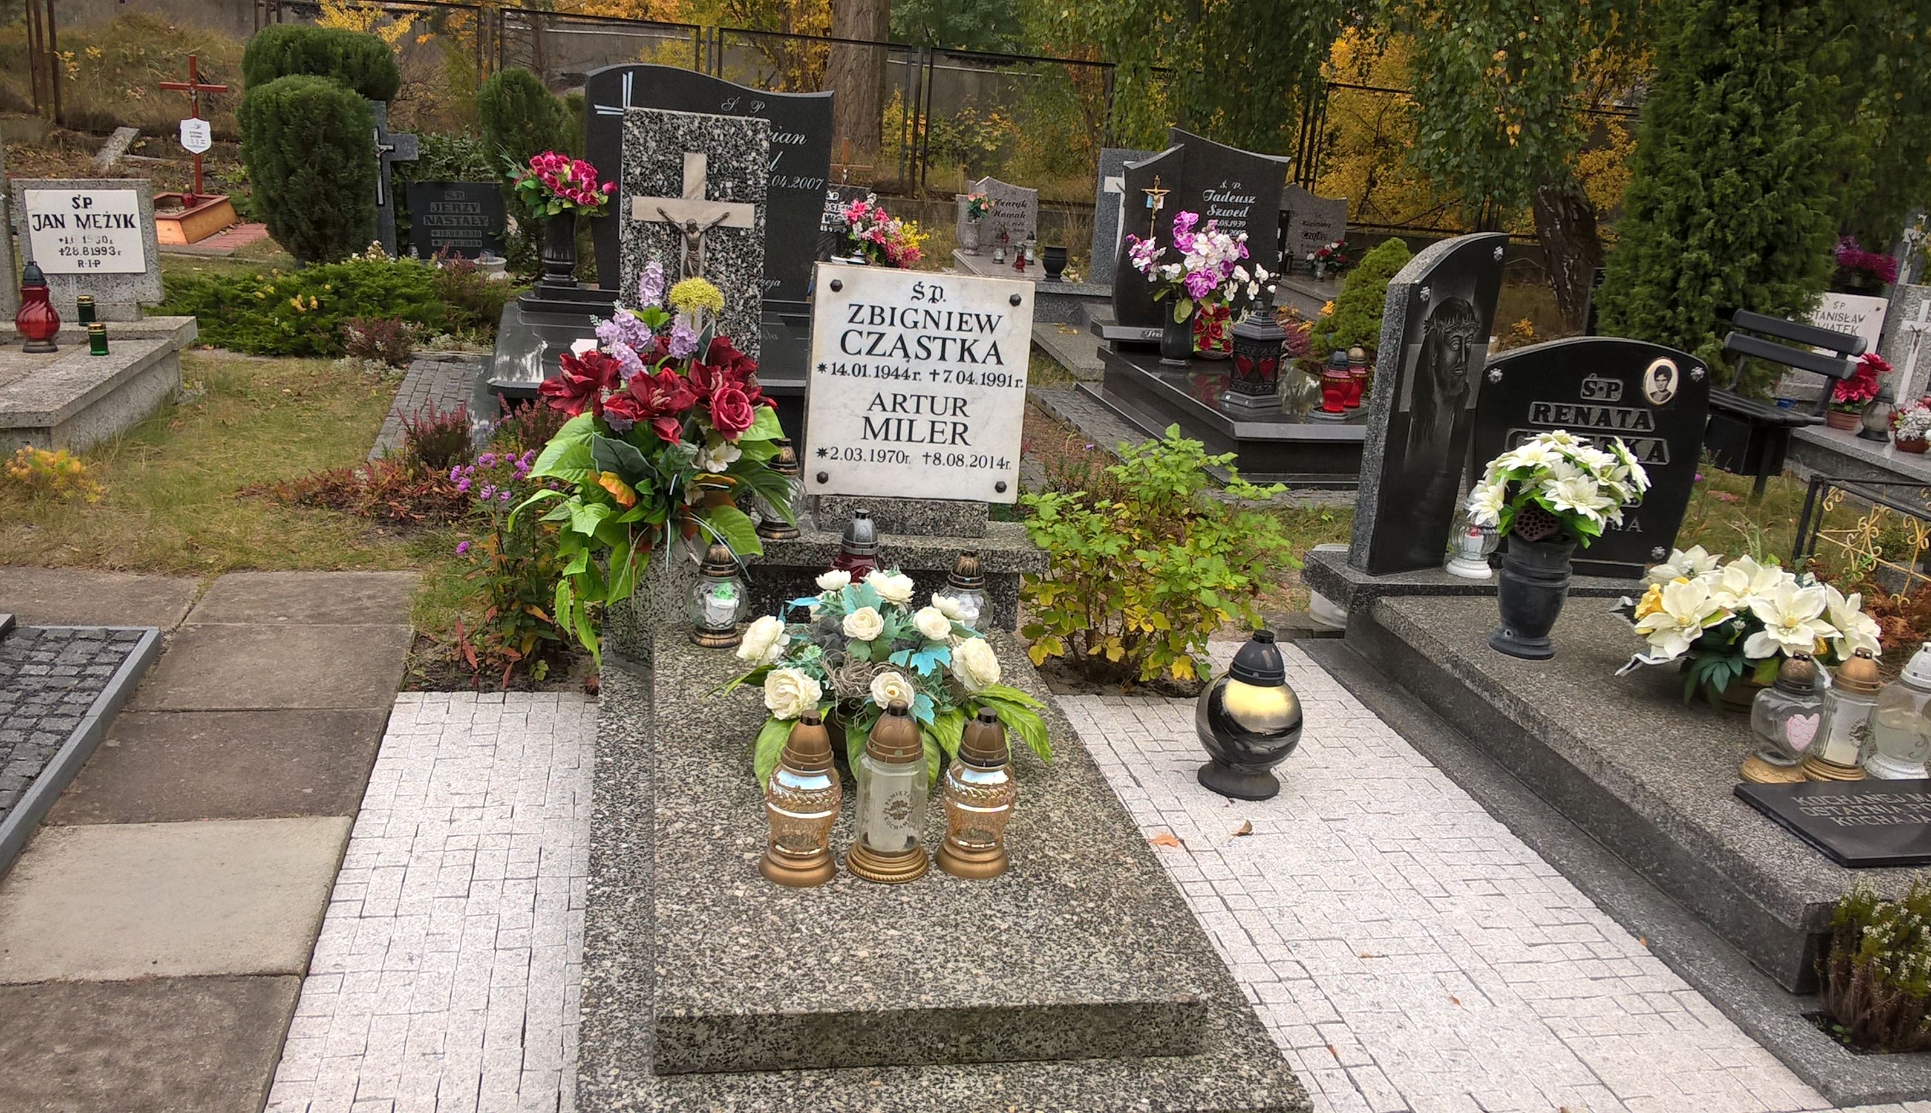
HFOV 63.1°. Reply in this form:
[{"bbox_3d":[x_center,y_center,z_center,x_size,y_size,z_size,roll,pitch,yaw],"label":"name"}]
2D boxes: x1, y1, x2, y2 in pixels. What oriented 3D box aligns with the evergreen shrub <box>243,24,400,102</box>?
[{"bbox_3d":[-4.459,-2.953,10.945,1.150,1.400,1.150,1,17,-13],"label":"evergreen shrub"}]

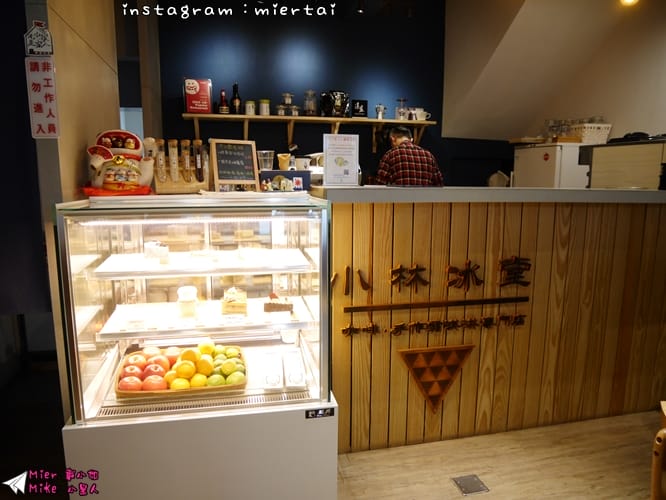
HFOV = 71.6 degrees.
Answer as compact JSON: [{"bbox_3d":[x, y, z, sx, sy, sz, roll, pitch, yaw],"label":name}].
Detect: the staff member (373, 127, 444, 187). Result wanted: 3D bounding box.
[{"bbox_3d":[0.562,-0.111,3.491,0.500,1.620,0.420,-2,10,-14],"label":"staff member"}]

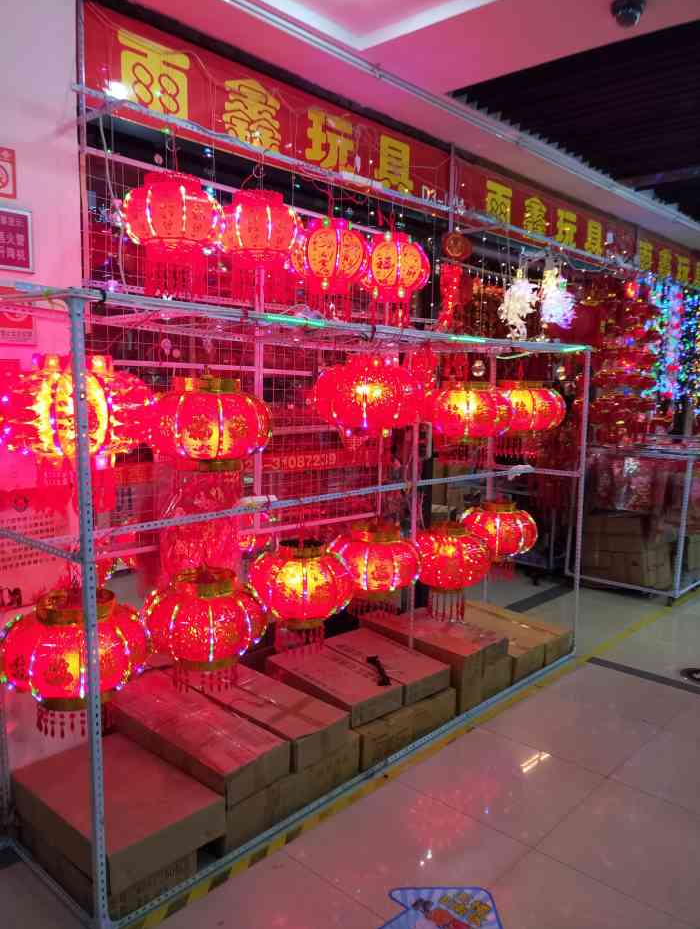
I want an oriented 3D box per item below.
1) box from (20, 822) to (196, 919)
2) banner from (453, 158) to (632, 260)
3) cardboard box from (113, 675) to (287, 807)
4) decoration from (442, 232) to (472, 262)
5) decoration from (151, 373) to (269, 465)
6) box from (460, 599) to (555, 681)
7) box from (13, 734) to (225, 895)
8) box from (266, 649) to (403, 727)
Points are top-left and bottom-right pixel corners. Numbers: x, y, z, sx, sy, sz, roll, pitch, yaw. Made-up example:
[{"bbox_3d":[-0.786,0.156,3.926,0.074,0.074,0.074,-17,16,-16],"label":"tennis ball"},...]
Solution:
[{"bbox_3d":[-0.842,1.290,2.352,0.620,0.085,0.300,6,9,43],"label":"box"},{"bbox_3d":[1.635,-1.834,5.170,2.720,0.390,0.030,-6,9,-44],"label":"banner"},{"bbox_3d":[-0.653,1.071,2.726,0.910,0.122,0.302,6,9,43],"label":"cardboard box"},{"bbox_3d":[0.623,-1.258,3.907,0.172,0.166,0.129,2,6,20],"label":"decoration"},{"bbox_3d":[-0.527,-0.162,2.555,0.451,0.340,0.451,0,6,0],"label":"decoration"},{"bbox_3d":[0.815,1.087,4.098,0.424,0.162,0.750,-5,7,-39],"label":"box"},{"bbox_3d":[-0.802,1.149,2.305,0.673,0.125,0.401,6,8,42],"label":"box"},{"bbox_3d":[-0.074,0.997,3.095,0.305,0.100,0.627,-4,7,-38],"label":"box"}]

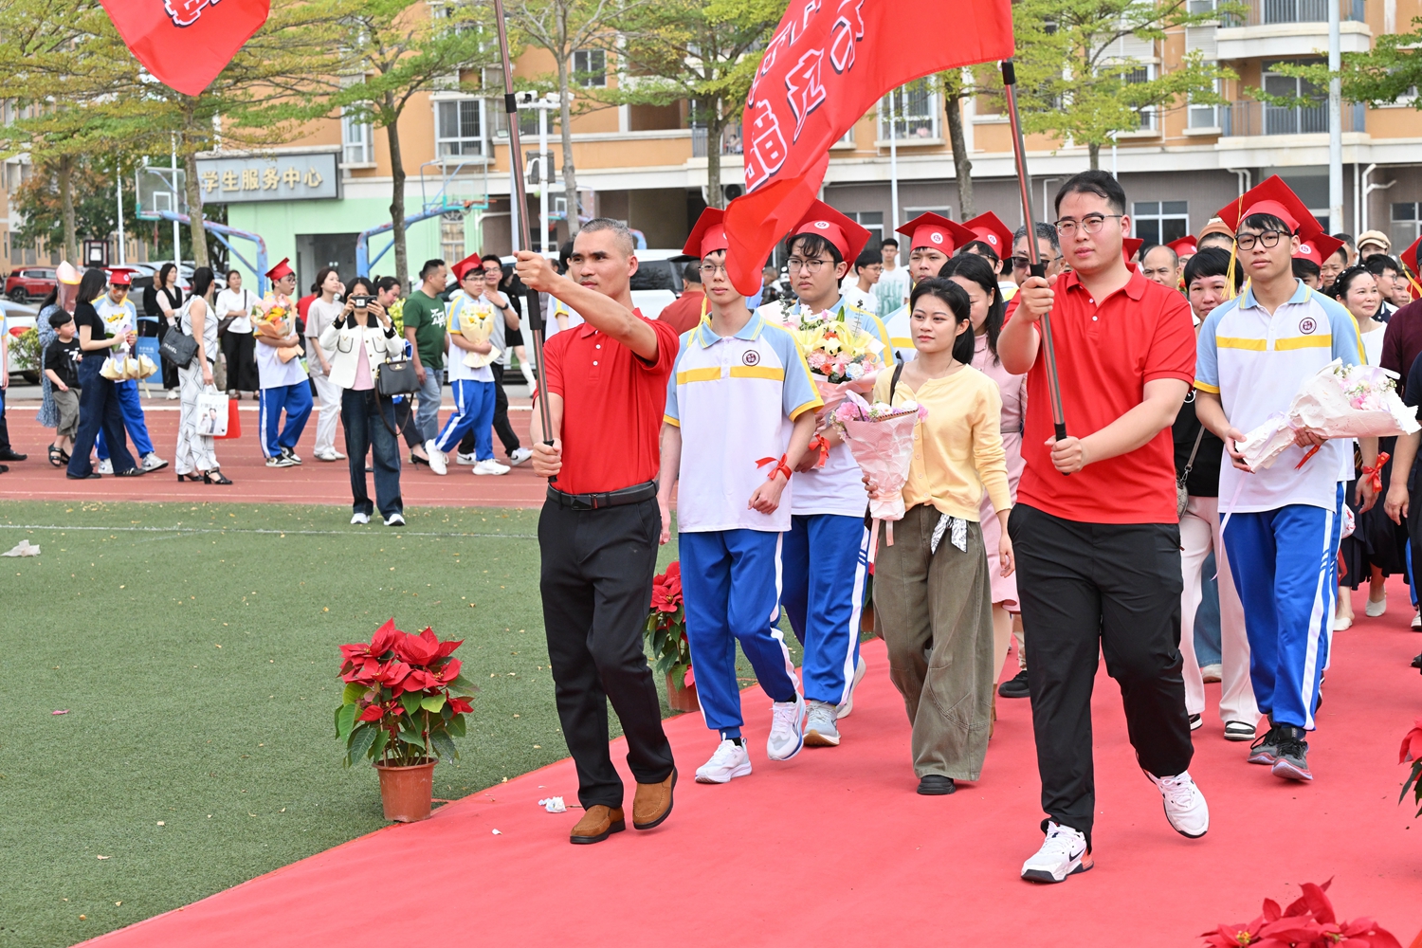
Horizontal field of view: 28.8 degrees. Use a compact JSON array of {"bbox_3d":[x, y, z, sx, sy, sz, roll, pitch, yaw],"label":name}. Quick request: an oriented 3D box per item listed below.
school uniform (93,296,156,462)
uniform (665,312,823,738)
[{"bbox_3d":[-4.885,-0.787,23.047,0.540,1.390,0.460,-5,5,-38],"label":"school uniform"},{"bbox_3d":[0.086,0.162,8.749,0.530,1.348,0.420,0,4,16],"label":"uniform"}]

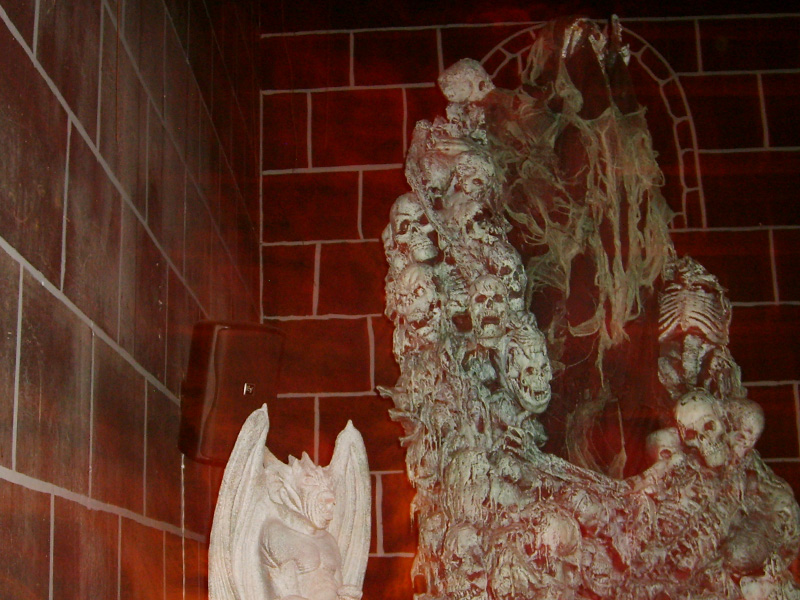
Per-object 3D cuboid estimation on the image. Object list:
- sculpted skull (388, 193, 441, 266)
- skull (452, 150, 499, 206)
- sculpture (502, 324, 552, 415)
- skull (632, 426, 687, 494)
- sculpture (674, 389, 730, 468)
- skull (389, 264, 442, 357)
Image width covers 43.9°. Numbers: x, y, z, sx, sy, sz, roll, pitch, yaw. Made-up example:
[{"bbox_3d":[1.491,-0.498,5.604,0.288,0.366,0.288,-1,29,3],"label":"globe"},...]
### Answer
[{"bbox_3d":[0.044,-0.213,3.000,0.150,0.220,0.185,-16,6,-5],"label":"sculpted skull"},{"bbox_3d":[0.235,-0.382,3.100,0.145,0.180,0.170,-13,8,17],"label":"skull"},{"bbox_3d":[0.376,0.205,2.930,0.140,0.260,0.175,-12,11,-26],"label":"sculpture"},{"bbox_3d":[0.747,0.455,2.850,0.150,0.200,0.175,-12,7,-5],"label":"skull"},{"bbox_3d":[0.837,0.356,2.750,0.150,0.220,0.185,-19,1,10],"label":"sculpture"},{"bbox_3d":[0.046,0.025,2.950,0.150,0.250,0.180,-10,4,10],"label":"skull"}]

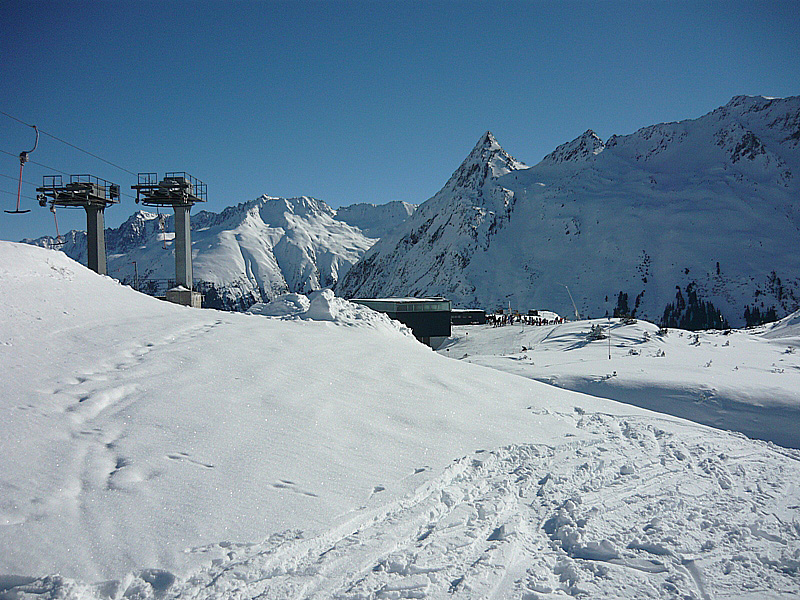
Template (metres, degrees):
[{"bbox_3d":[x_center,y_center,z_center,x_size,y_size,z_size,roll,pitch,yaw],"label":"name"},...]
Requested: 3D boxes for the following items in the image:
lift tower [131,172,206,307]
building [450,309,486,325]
[{"bbox_3d":[-14.900,-3.830,49.500,3.500,8.500,4.600,0,3,-1],"label":"lift tower"},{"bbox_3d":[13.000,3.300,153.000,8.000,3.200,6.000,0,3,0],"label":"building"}]

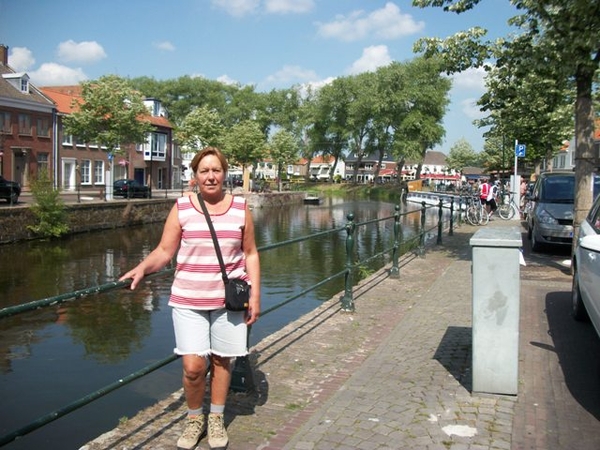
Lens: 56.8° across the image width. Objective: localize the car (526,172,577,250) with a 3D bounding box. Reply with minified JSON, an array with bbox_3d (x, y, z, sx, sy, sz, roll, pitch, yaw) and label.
[{"bbox_3d":[6.330,-0.330,12.750,1.810,1.630,4.300,3,5,21],"label":"car"}]

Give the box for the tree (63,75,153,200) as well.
[{"bbox_3d":[-12.845,-5.865,37.322,6.070,8.370,6.070,1,4,0],"label":"tree"}]

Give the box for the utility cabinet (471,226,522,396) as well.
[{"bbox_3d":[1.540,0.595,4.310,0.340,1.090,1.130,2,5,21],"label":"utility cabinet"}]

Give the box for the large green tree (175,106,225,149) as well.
[{"bbox_3d":[-8.945,-6.508,49.306,4.420,7.940,4.420,1,4,0],"label":"large green tree"}]

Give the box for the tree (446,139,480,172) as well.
[{"bbox_3d":[22.924,-8.205,78.306,4.640,7.940,4.640,1,4,0],"label":"tree"}]

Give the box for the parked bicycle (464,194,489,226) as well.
[{"bbox_3d":[6.427,-0.528,20.200,0.600,1.120,1.750,0,5,-12],"label":"parked bicycle"}]

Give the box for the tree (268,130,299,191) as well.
[{"bbox_3d":[-2.090,-7.864,68.306,3.800,7.960,3.800,1,4,0],"label":"tree"}]

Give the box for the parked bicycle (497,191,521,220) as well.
[{"bbox_3d":[9.094,-0.777,23.300,1.780,1.120,0.600,3,5,20],"label":"parked bicycle"}]

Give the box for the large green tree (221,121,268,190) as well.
[{"bbox_3d":[-5.970,-7.192,59.303,4.680,7.870,4.680,1,4,0],"label":"large green tree"}]

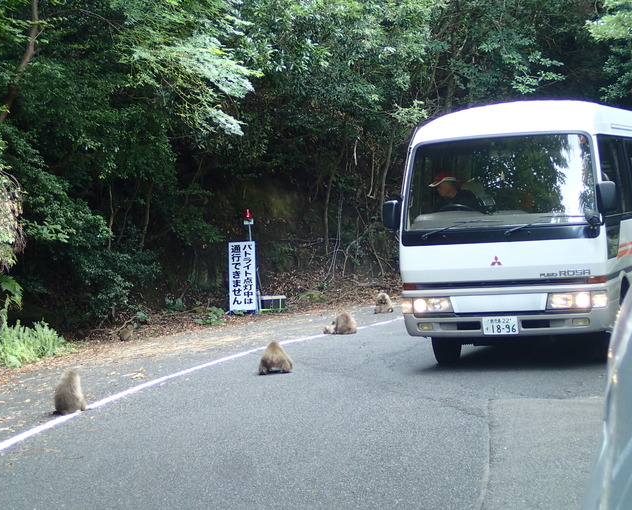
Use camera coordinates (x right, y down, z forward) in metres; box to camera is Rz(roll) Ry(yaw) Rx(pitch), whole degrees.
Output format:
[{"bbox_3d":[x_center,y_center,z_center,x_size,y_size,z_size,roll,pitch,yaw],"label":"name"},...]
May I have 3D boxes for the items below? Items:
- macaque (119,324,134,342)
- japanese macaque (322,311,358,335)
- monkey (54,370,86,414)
[{"bbox_3d":[-2.607,1.080,20.000,0.220,0.240,0.170,-3,2,-3],"label":"macaque"},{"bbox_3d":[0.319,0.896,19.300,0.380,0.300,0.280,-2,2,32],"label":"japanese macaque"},{"bbox_3d":[-2.195,1.221,13.000,0.260,0.390,0.300,-2,2,22],"label":"monkey"}]

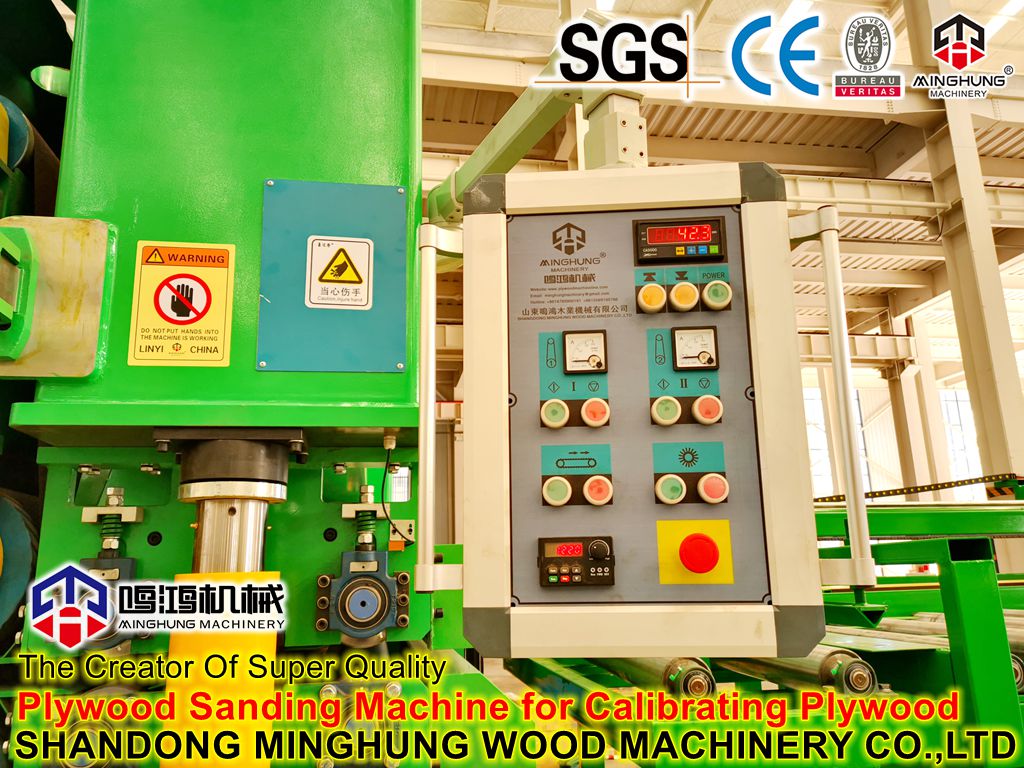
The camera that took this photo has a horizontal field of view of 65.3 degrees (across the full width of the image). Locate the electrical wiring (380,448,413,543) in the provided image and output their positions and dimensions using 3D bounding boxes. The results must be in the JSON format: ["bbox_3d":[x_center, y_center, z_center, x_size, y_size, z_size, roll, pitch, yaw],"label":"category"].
[{"bbox_3d":[-0.168,0.170,1.192,0.054,0.133,0.096,1,-12,-10],"label":"electrical wiring"}]

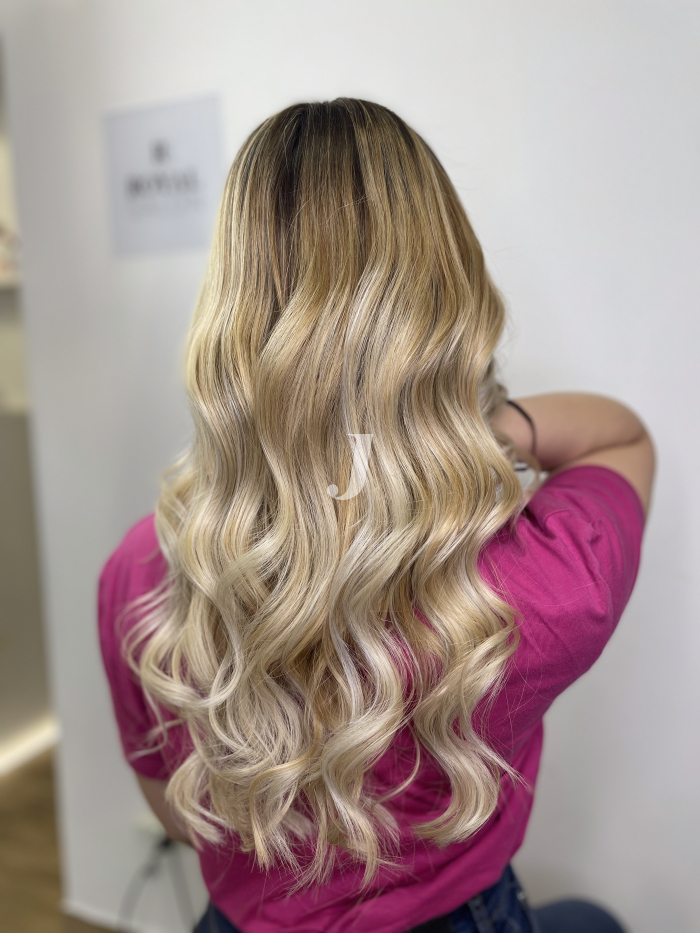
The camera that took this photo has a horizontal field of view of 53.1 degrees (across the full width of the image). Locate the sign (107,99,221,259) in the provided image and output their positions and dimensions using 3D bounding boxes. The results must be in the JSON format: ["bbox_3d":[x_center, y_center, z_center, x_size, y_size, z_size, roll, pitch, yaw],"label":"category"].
[{"bbox_3d":[-0.340,-0.526,1.285,0.254,0.265,0.010,1,8,19],"label":"sign"}]

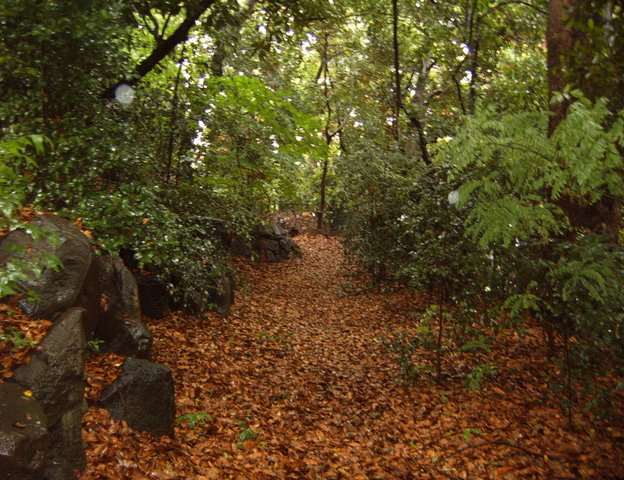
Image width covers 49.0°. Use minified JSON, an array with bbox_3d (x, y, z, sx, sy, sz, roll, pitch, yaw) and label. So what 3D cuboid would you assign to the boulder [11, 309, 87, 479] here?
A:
[{"bbox_3d":[-1.566,0.891,4.050,0.450,0.900,0.500,-2,4,-27],"label":"boulder"}]

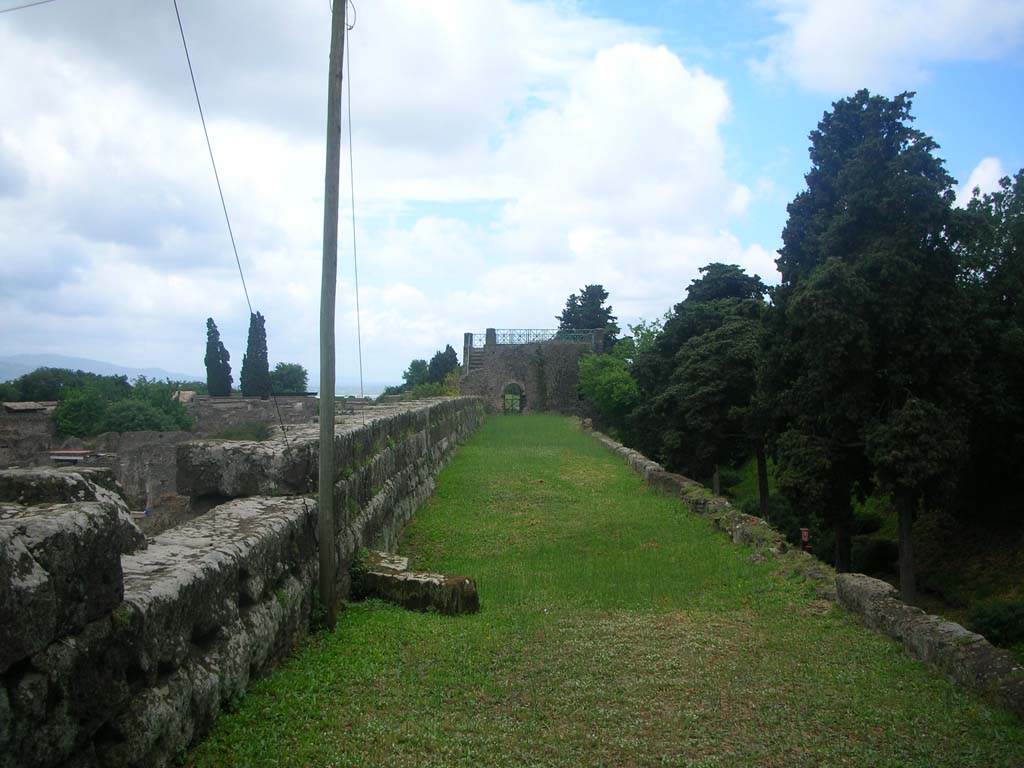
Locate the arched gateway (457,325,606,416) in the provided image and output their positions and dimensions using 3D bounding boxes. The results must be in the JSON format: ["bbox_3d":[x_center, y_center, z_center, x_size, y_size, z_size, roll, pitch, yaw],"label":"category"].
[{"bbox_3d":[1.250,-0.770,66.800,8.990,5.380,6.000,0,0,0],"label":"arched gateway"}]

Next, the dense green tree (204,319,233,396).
[{"bbox_3d":[-35.400,-2.720,125.000,3.320,10.620,3.300,0,0,0],"label":"dense green tree"}]

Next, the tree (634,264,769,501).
[{"bbox_3d":[8.050,0.150,44.000,5.690,10.450,5.800,0,0,0],"label":"tree"}]

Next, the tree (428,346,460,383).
[{"bbox_3d":[-6.240,-0.870,95.000,3.030,5.320,3.200,0,0,0],"label":"tree"}]

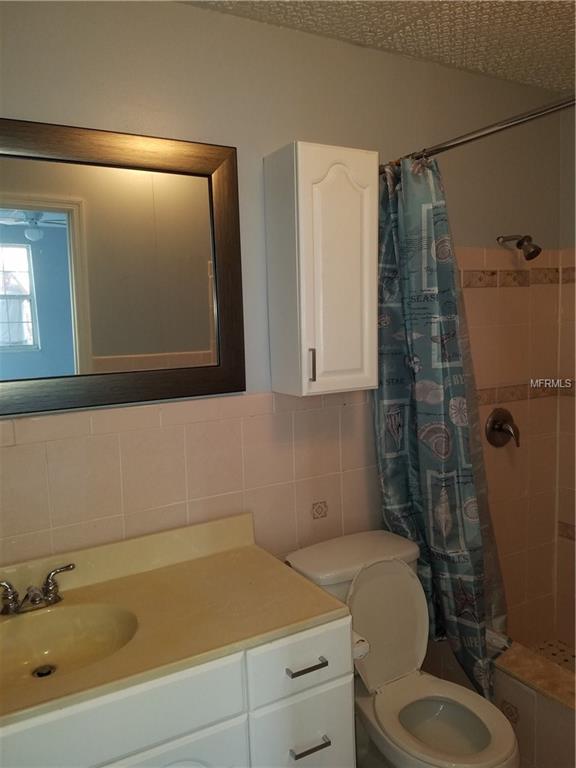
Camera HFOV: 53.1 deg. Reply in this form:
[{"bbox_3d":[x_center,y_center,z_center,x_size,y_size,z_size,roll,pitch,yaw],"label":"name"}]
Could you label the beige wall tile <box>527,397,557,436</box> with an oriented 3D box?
[{"bbox_3d":[1.185,0.151,2.676,0.200,0.175,0.012,-6,7,-28],"label":"beige wall tile"}]

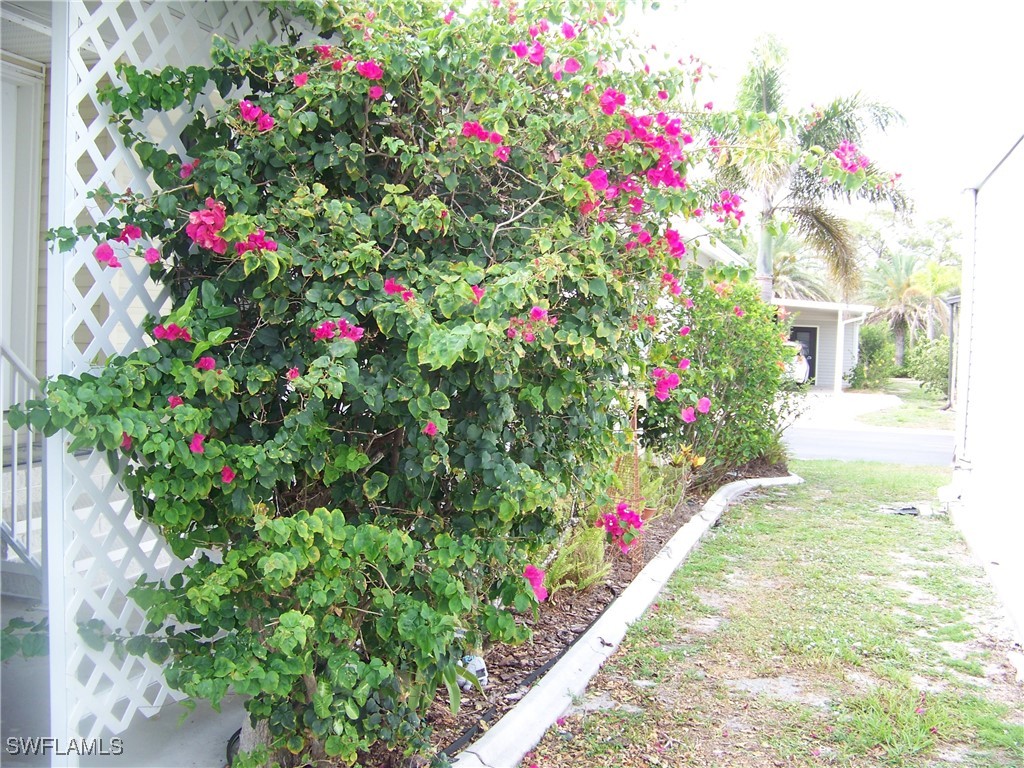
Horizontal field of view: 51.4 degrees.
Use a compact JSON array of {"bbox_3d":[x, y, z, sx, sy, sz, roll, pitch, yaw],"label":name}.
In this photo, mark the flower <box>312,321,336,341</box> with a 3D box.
[{"bbox_3d":[-0.563,-0.161,3.200,0.070,0.060,0.048,1,3,-10],"label":"flower"}]

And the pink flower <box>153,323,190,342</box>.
[{"bbox_3d":[-0.943,-0.143,2.950,0.102,0.055,0.055,0,3,-18],"label":"pink flower"}]

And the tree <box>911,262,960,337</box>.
[{"bbox_3d":[15.546,-2.472,39.000,1.847,4.102,1.904,2,3,22],"label":"tree"}]

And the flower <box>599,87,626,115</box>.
[{"bbox_3d":[0.368,-1.038,3.900,0.100,0.102,0.082,1,3,5],"label":"flower"}]

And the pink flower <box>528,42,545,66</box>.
[{"bbox_3d":[0.087,-1.176,3.800,0.055,0.086,0.046,1,3,1],"label":"pink flower"}]

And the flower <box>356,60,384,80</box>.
[{"bbox_3d":[-0.458,-1.016,3.450,0.088,0.065,0.052,1,3,-8],"label":"flower"}]

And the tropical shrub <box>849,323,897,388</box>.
[{"bbox_3d":[11.171,-0.883,33.000,1.443,2.045,1.339,2,3,19],"label":"tropical shrub"}]

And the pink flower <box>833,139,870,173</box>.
[{"bbox_3d":[1.371,-0.923,4.300,0.149,0.137,0.110,2,3,17],"label":"pink flower"}]

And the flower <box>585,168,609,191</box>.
[{"bbox_3d":[0.301,-0.730,3.800,0.083,0.079,0.063,1,3,4],"label":"flower"}]

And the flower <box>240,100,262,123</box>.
[{"bbox_3d":[-0.798,-0.835,3.250,0.071,0.073,0.059,0,3,-14],"label":"flower"}]

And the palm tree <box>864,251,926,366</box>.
[{"bbox_3d":[15.125,-2.820,42.000,2.372,4.891,2.445,2,3,20],"label":"palm tree"}]

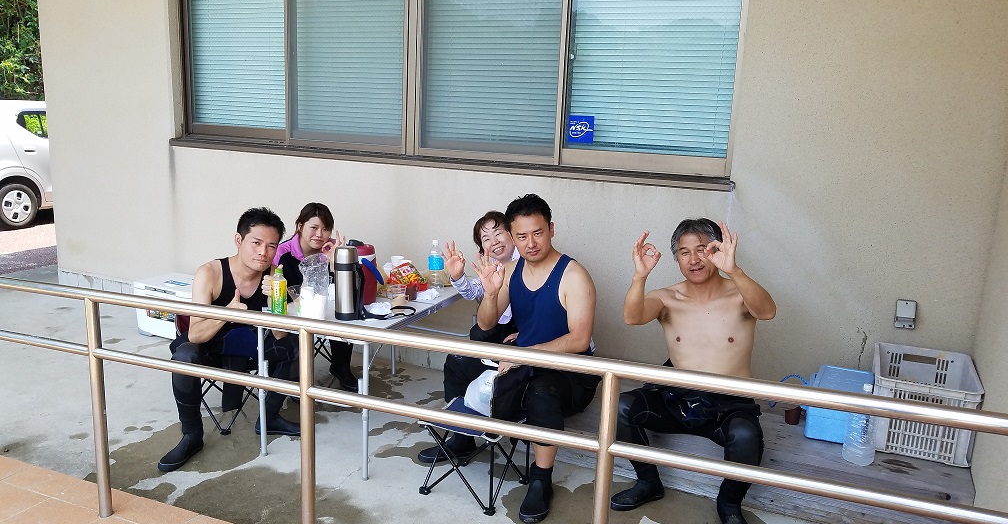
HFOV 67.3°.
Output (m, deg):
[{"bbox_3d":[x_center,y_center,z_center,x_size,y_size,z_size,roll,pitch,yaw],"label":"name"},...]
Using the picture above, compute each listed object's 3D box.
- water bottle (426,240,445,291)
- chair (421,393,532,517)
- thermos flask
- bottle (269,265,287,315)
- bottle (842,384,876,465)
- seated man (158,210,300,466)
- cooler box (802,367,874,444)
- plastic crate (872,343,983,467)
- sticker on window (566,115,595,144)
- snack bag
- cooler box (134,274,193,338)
[{"bbox_3d":[-0.343,0.017,3.825,0.078,0.243,0.078,1,12,-5],"label":"water bottle"},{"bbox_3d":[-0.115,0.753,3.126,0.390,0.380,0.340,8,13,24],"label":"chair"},{"bbox_3d":[-0.658,0.089,3.231,0.135,0.313,0.102,9,14,29],"label":"thermos flask"},{"bbox_3d":[-0.967,0.128,3.235,0.067,0.215,0.067,-1,12,-17],"label":"bottle"},{"bbox_3d":[1.392,0.624,2.920,0.115,0.310,0.110,8,13,27],"label":"bottle"},{"bbox_3d":[-1.223,0.274,3.438,0.660,1.100,0.680,-3,13,-22],"label":"seated man"},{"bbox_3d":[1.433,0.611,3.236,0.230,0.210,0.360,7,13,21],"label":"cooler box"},{"bbox_3d":[1.751,0.587,3.179,0.365,0.305,0.500,7,13,22],"label":"plastic crate"},{"bbox_3d":[0.408,-0.695,3.986,0.143,0.145,0.004,8,13,24],"label":"sticker on window"},{"bbox_3d":[-0.482,0.062,3.740,0.200,0.140,0.090,1,12,-7],"label":"snack bag"},{"bbox_3d":[-2.066,0.313,4.931,0.550,0.345,0.340,7,13,22],"label":"cooler box"}]

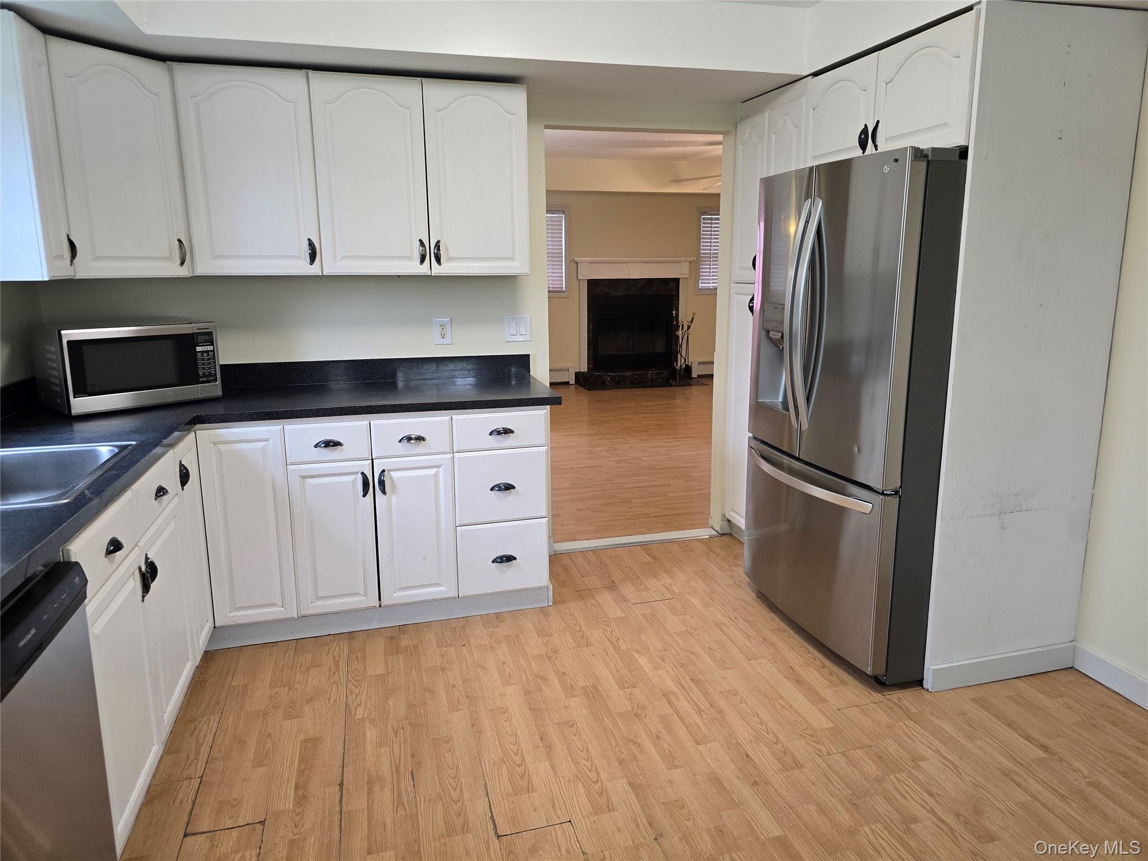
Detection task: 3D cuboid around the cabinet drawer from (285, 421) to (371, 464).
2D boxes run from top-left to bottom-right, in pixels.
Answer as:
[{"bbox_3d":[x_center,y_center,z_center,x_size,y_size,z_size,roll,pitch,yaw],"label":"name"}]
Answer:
[{"bbox_3d":[-0.962,0.007,3.015,0.302,0.143,0.450,-4,12,-15],"label":"cabinet drawer"}]

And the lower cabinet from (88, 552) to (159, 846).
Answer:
[{"bbox_3d":[-1.295,0.636,1.754,0.500,0.596,0.380,-4,12,-15],"label":"lower cabinet"}]

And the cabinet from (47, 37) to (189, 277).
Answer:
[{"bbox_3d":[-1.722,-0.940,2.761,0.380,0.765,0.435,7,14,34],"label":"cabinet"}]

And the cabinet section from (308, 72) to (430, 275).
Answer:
[{"bbox_3d":[-0.814,-0.993,3.066,0.407,0.733,0.327,-4,11,-16],"label":"cabinet section"}]

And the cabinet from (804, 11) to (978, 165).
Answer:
[{"bbox_3d":[1.312,-1.139,2.732,0.540,0.390,0.870,-4,12,-15],"label":"cabinet"}]

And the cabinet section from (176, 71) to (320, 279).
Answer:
[{"bbox_3d":[-1.226,-0.968,2.951,0.450,0.733,0.327,-4,11,-16],"label":"cabinet section"}]

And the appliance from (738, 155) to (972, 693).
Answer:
[{"bbox_3d":[1.211,-0.097,2.924,0.800,1.765,0.910,-4,12,-15],"label":"appliance"}]

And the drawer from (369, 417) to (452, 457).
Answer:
[{"bbox_3d":[-0.668,-0.012,3.095,0.301,0.143,0.450,-4,12,-15],"label":"drawer"}]

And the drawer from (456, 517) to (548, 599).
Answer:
[{"bbox_3d":[-0.338,0.476,3.285,0.372,0.296,0.450,-4,12,-15],"label":"drawer"}]

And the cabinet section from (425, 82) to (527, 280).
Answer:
[{"bbox_3d":[-0.425,-1.018,3.175,0.404,0.733,0.327,-4,11,-16],"label":"cabinet section"}]

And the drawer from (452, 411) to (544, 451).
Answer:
[{"bbox_3d":[-0.342,-0.032,3.183,0.372,0.143,0.450,-4,12,-15],"label":"drawer"}]

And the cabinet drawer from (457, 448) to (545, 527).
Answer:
[{"bbox_3d":[-0.340,0.183,3.226,0.372,0.297,0.450,-4,12,-15],"label":"cabinet drawer"}]

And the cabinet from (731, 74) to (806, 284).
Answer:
[{"bbox_3d":[1.111,-1.096,3.483,0.540,0.810,0.600,-4,12,-15],"label":"cabinet"}]

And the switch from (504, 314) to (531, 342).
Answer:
[{"bbox_3d":[-0.264,-0.482,3.609,0.120,0.120,0.015,-4,12,-15],"label":"switch"}]

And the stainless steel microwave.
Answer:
[{"bbox_3d":[-1.684,-0.251,2.888,0.355,0.300,0.531,9,15,39],"label":"stainless steel microwave"}]

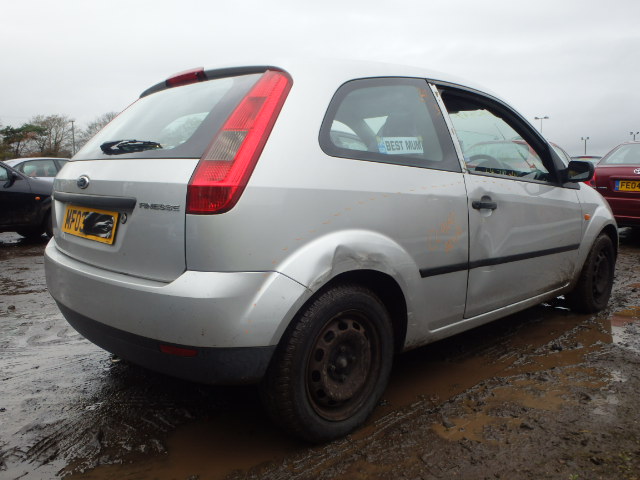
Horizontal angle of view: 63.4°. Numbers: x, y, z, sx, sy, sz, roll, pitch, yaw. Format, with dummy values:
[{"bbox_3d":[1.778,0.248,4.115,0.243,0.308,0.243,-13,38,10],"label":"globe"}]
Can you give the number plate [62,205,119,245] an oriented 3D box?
[{"bbox_3d":[-0.886,-0.062,1.980,0.015,0.111,0.520,10,-1,-44],"label":"number plate"}]

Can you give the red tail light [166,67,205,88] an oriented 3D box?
[{"bbox_3d":[-0.559,-0.688,2.206,0.070,0.050,0.325,-7,10,-43],"label":"red tail light"}]

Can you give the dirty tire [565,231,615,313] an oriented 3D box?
[{"bbox_3d":[1.867,0.231,3.599,0.585,0.585,0.180,-7,10,-43],"label":"dirty tire"}]

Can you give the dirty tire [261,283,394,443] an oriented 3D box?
[{"bbox_3d":[0.041,0.445,1.925,0.585,0.585,0.180,-7,10,-43],"label":"dirty tire"}]

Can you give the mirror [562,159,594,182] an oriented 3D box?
[{"bbox_3d":[1.468,-0.388,2.952,0.115,0.115,0.185,-7,10,-43],"label":"mirror"}]

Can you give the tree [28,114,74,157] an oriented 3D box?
[{"bbox_3d":[-31.069,-10.422,60.533,5.300,8.200,5.300,-2,8,-11],"label":"tree"}]

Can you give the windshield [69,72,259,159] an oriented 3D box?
[{"bbox_3d":[-0.685,-0.488,2.113,1.130,0.090,0.435,8,56,46],"label":"windshield"}]

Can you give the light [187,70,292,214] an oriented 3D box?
[{"bbox_3d":[-0.241,-0.336,1.653,0.184,0.623,0.118,12,-26,25],"label":"light"}]

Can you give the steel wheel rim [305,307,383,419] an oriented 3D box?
[{"bbox_3d":[0.055,0.444,1.911,0.395,0.395,0.130,-7,10,-43],"label":"steel wheel rim"}]

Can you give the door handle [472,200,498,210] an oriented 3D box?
[{"bbox_3d":[0.764,-0.162,2.390,0.205,0.037,0.045,-7,10,-43],"label":"door handle"}]

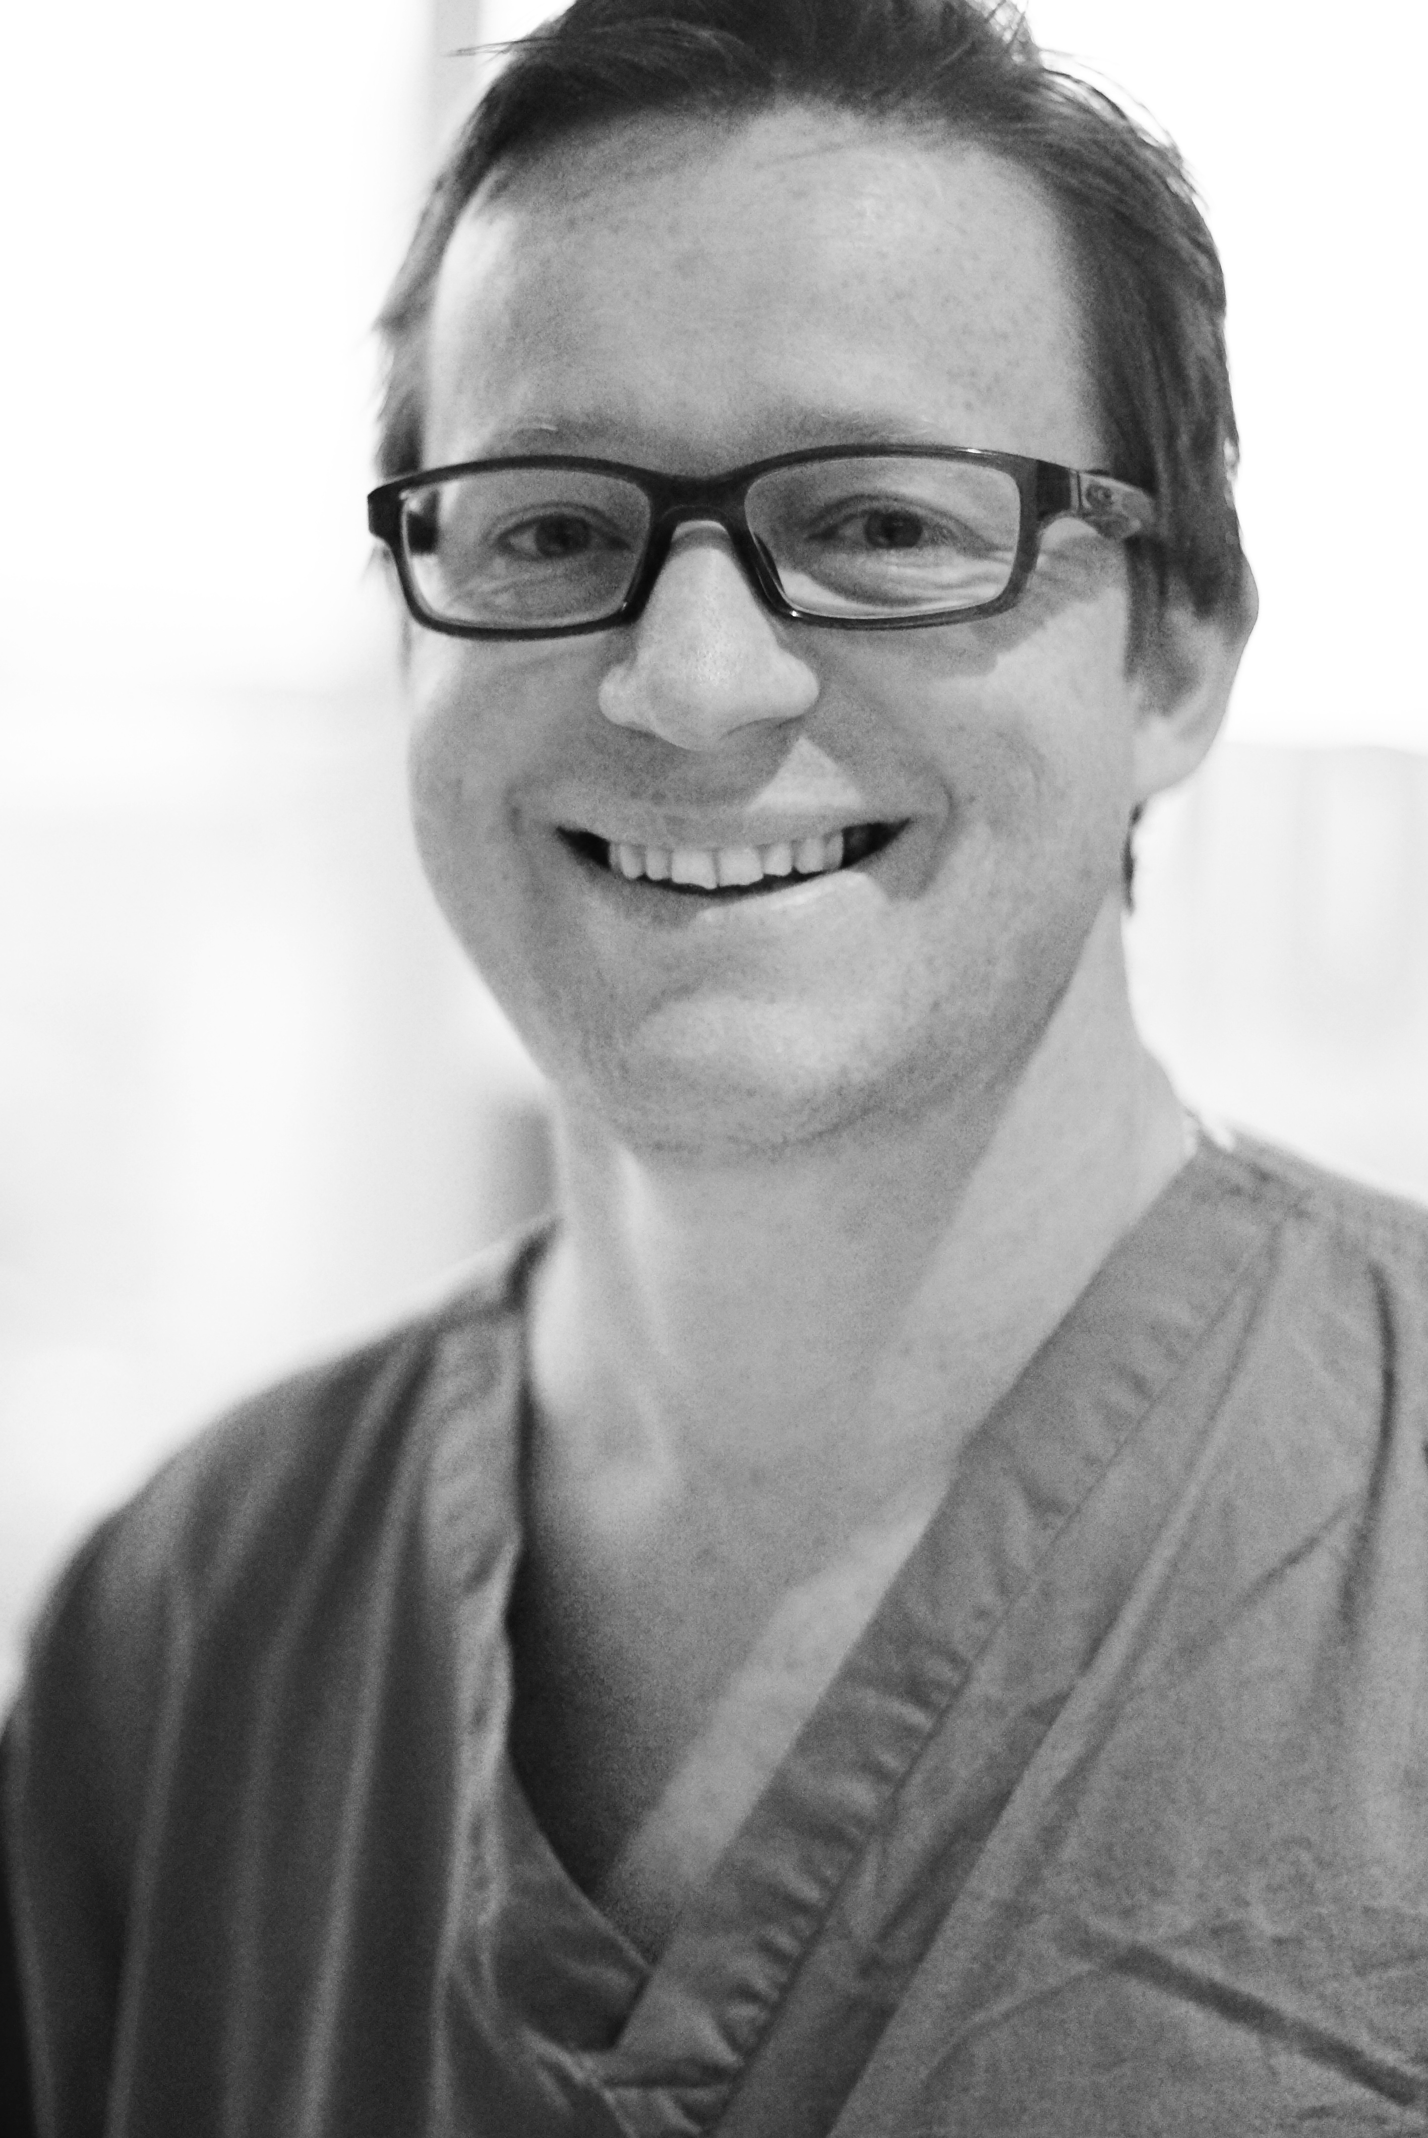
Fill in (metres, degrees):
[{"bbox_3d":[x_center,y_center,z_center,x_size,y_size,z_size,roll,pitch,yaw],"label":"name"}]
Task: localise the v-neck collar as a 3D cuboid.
[{"bbox_3d":[0.023,0.102,0.900,0.188,0.200,0.155,-2,1,24],"label":"v-neck collar"}]

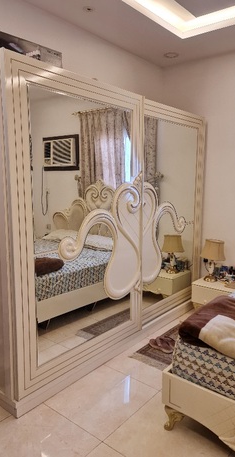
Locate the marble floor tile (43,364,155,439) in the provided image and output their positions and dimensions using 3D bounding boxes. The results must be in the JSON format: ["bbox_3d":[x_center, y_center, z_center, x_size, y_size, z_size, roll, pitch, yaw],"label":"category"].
[{"bbox_3d":[-0.117,1.170,2.304,0.595,0.012,0.600,7,11,39],"label":"marble floor tile"}]

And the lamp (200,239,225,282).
[{"bbox_3d":[1.072,0.361,3.719,0.280,0.460,0.280,7,11,39],"label":"lamp"}]

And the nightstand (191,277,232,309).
[{"bbox_3d":[1.195,0.789,3.658,0.610,0.365,0.440,6,10,37],"label":"nightstand"}]

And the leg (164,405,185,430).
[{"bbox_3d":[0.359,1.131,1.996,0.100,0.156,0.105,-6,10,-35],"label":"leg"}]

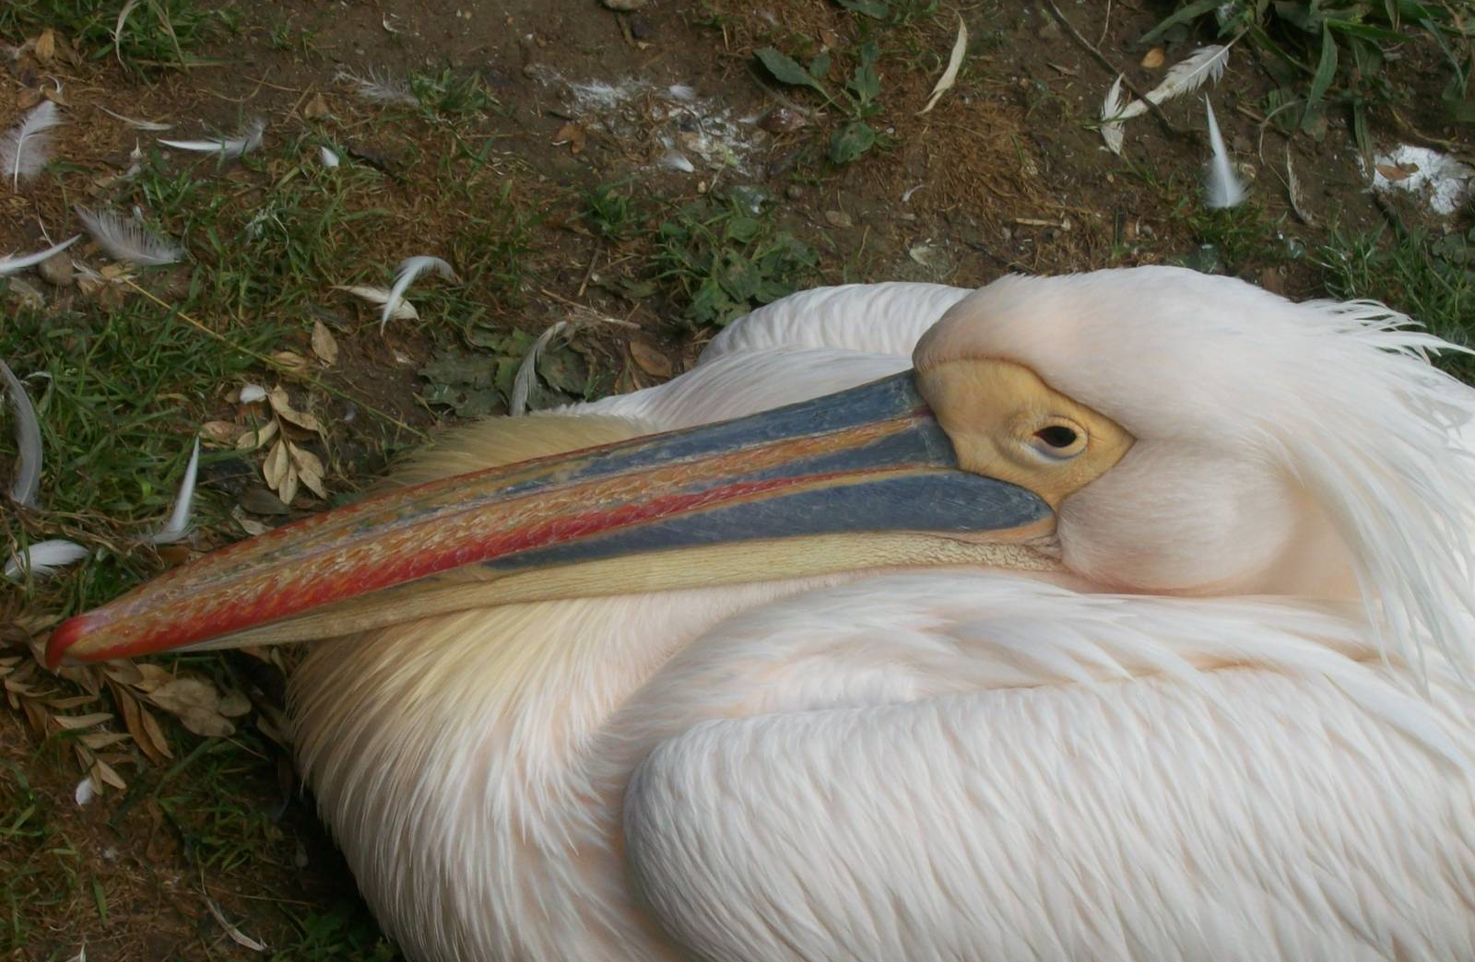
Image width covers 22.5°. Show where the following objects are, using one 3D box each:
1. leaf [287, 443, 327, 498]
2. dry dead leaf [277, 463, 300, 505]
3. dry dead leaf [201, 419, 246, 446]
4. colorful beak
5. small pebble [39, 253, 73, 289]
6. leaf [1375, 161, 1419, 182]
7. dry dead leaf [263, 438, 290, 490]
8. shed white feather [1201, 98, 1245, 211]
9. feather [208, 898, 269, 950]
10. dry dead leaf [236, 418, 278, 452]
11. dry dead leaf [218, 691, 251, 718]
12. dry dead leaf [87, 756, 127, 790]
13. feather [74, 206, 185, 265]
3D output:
[{"bbox_3d":[-0.201,-0.006,1.746,0.012,0.010,0.039,-25,58,-17],"label":"leaf"},{"bbox_3d":[-0.211,0.000,1.745,0.008,0.008,0.027,0,54,0],"label":"dry dead leaf"},{"bbox_3d":[-0.239,-0.022,1.723,0.023,0.006,0.010,15,54,12],"label":"dry dead leaf"},{"bbox_3d":[-0.083,0.029,1.465,0.401,0.062,0.056,-10,51,12],"label":"colorful beak"},{"bbox_3d":[-0.336,-0.104,1.826,0.018,0.013,0.019,0,54,0],"label":"small pebble"},{"bbox_3d":[0.325,-0.153,1.827,0.021,0.006,0.011,8,52,6],"label":"leaf"},{"bbox_3d":[-0.217,-0.008,1.748,0.012,0.008,0.030,3,54,2],"label":"dry dead leaf"},{"bbox_3d":[0.236,-0.163,1.825,0.018,0.013,0.073,-1,52,0],"label":"shed white feather"},{"bbox_3d":[-0.221,0.196,1.625,0.039,0.010,0.007,33,57,24],"label":"feather"},{"bbox_3d":[-0.227,-0.021,1.758,0.025,0.009,0.011,-34,61,-22],"label":"dry dead leaf"},{"bbox_3d":[-0.221,0.098,1.621,0.016,0.007,0.013,0,52,0],"label":"dry dead leaf"},{"bbox_3d":[-0.271,0.126,1.602,0.007,0.007,0.022,-35,60,-24],"label":"dry dead leaf"},{"bbox_3d":[-0.304,-0.119,1.832,0.067,0.015,0.024,27,58,18],"label":"feather"}]

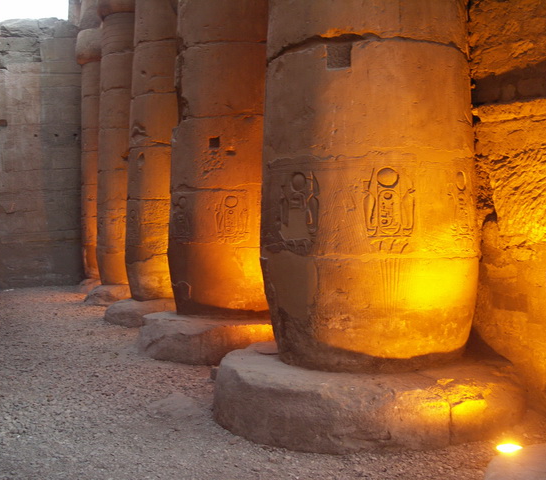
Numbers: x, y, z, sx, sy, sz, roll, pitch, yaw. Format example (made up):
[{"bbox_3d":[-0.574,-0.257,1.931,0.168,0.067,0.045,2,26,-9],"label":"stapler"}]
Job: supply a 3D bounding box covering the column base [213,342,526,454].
[{"bbox_3d":[0.876,1.342,6.701,2.870,0.510,2.870,0,0,0],"label":"column base"}]

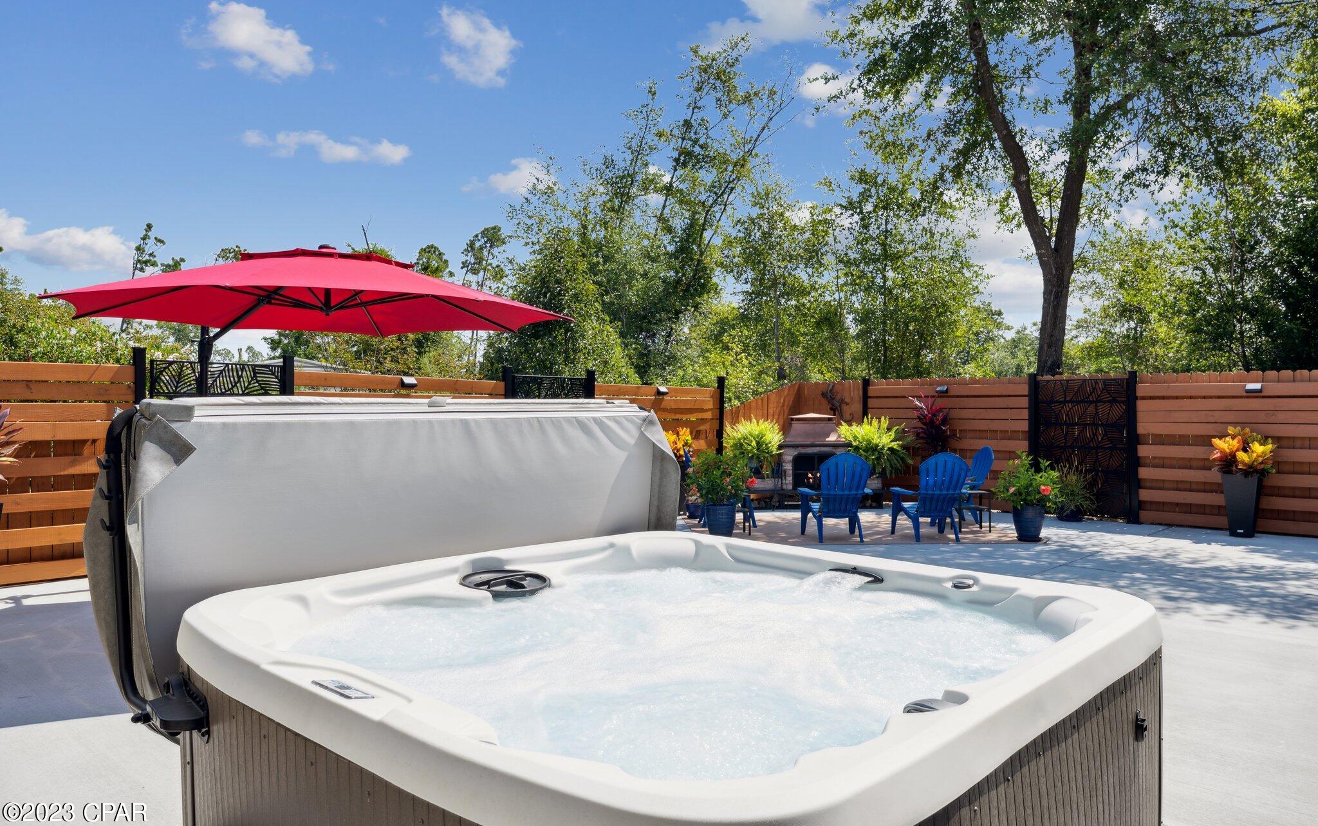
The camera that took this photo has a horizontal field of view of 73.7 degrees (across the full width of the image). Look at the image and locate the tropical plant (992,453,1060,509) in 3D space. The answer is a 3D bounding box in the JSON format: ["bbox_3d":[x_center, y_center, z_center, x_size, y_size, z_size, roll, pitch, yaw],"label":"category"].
[{"bbox_3d":[3.991,0.739,9.550,0.740,0.610,0.700,0,0,0],"label":"tropical plant"}]

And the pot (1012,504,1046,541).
[{"bbox_3d":[4.018,1.187,9.530,0.360,0.375,0.360,0,0,0],"label":"pot"}]

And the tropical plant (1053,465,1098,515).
[{"bbox_3d":[5.278,0.985,11.200,0.580,0.620,0.540,0,0,0],"label":"tropical plant"}]

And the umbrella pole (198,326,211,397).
[{"bbox_3d":[-3.680,0.225,7.100,0.100,2.300,0.100,0,0,37],"label":"umbrella pole"}]

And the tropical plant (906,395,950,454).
[{"bbox_3d":[3.747,0.172,12.200,0.610,0.860,0.600,0,0,0],"label":"tropical plant"}]

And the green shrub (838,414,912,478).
[{"bbox_3d":[3.082,0.485,12.550,1.020,0.880,0.920,0,0,0],"label":"green shrub"}]

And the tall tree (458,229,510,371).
[{"bbox_3d":[-10.000,-4.810,50.000,3.200,11.700,3.200,0,0,0],"label":"tall tree"}]

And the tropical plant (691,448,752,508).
[{"bbox_3d":[0.680,0.710,9.700,0.680,0.630,0.640,0,0,0],"label":"tropical plant"}]

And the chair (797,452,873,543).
[{"bbox_3d":[1.940,0.905,9.620,0.750,0.945,0.860,0,0,-4],"label":"chair"}]

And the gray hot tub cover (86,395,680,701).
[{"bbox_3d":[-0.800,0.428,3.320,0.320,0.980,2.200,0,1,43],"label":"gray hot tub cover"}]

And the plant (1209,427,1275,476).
[{"bbox_3d":[6.480,0.430,9.740,0.650,0.560,0.620,0,1,40],"label":"plant"}]

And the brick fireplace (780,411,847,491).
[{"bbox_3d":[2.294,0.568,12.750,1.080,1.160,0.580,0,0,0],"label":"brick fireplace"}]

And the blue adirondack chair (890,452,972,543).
[{"bbox_3d":[2.975,0.905,9.650,0.750,0.945,0.860,0,0,-5],"label":"blue adirondack chair"}]

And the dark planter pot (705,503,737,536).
[{"bbox_3d":[0.686,1.190,9.750,0.340,0.370,0.340,0,0,0],"label":"dark planter pot"}]

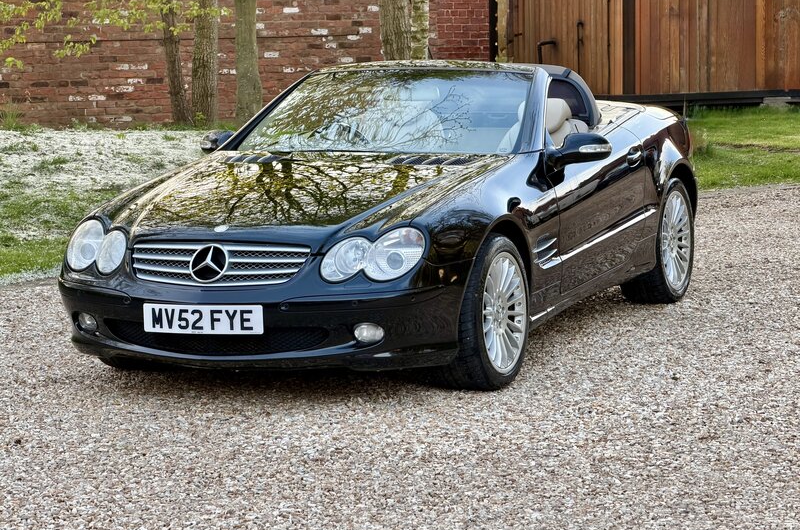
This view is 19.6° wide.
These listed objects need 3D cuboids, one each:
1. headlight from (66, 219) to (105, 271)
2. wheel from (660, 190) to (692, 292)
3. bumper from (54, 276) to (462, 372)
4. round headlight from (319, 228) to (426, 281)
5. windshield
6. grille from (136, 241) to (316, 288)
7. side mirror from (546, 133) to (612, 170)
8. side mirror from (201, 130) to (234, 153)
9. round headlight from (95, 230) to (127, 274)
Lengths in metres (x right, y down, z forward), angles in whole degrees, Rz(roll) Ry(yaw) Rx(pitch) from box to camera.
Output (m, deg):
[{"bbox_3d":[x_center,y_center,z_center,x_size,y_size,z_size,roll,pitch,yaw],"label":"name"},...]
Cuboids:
[{"bbox_3d":[-1.273,-0.080,9.383,0.220,0.210,0.165,3,8,30],"label":"headlight"},{"bbox_3d":[1.322,-0.128,11.708,0.170,0.500,0.500,2,8,22],"label":"wheel"},{"bbox_3d":[-0.675,0.239,9.068,1.780,0.330,0.480,2,8,22],"label":"bumper"},{"bbox_3d":[-0.097,-0.040,8.861,0.400,0.215,0.250,1,7,14],"label":"round headlight"},{"bbox_3d":[-0.055,-0.695,10.502,1.360,0.350,0.840,2,8,22],"label":"windshield"},{"bbox_3d":[-0.723,-0.012,8.934,0.780,0.180,0.140,2,8,22],"label":"grille"},{"bbox_3d":[0.808,-0.503,10.256,0.250,0.165,0.190,2,8,22],"label":"side mirror"},{"bbox_3d":[-0.850,-0.562,10.938,0.250,0.165,0.190,2,8,22],"label":"side mirror"},{"bbox_3d":[-1.146,-0.052,9.242,0.180,0.183,0.130,3,8,30],"label":"round headlight"}]

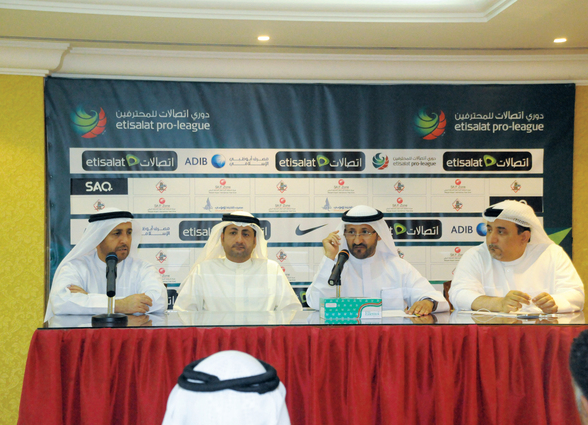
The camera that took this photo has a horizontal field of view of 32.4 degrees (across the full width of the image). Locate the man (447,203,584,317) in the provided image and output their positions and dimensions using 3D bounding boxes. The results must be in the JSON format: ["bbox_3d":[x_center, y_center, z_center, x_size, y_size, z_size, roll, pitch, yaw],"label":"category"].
[{"bbox_3d":[1.030,0.574,4.734,0.620,1.251,0.750,1,3,16],"label":"man"}]

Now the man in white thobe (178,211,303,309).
[{"bbox_3d":[-0.256,0.602,4.635,0.580,1.190,0.750,0,3,-2],"label":"man in white thobe"}]

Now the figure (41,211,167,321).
[{"bbox_3d":[-0.835,0.592,4.535,0.560,1.212,0.750,-1,3,-21],"label":"figure"}]

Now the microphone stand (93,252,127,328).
[{"bbox_3d":[-0.780,0.314,4.319,0.150,0.290,0.190,0,3,-6],"label":"microphone stand"}]

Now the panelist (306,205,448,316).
[{"bbox_3d":[0.363,0.585,4.614,0.620,1.234,0.750,0,3,2],"label":"panelist"}]

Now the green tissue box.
[{"bbox_3d":[0.246,0.417,4.448,0.246,0.083,0.115,0,3,-9],"label":"green tissue box"}]

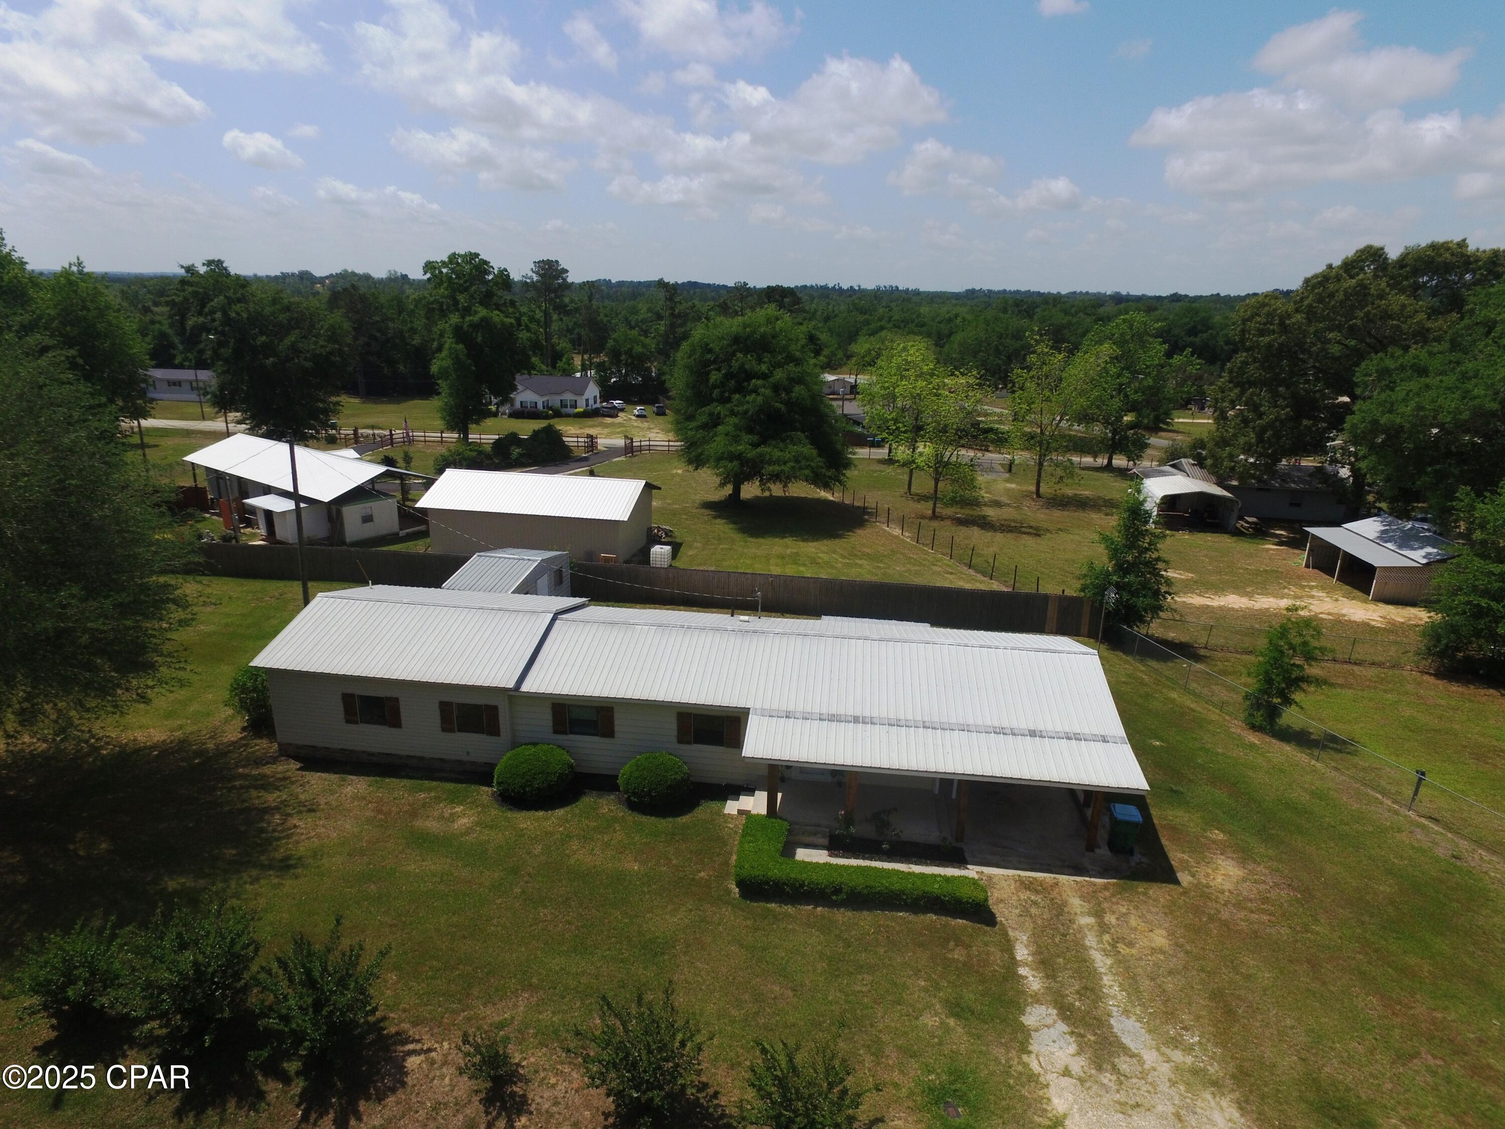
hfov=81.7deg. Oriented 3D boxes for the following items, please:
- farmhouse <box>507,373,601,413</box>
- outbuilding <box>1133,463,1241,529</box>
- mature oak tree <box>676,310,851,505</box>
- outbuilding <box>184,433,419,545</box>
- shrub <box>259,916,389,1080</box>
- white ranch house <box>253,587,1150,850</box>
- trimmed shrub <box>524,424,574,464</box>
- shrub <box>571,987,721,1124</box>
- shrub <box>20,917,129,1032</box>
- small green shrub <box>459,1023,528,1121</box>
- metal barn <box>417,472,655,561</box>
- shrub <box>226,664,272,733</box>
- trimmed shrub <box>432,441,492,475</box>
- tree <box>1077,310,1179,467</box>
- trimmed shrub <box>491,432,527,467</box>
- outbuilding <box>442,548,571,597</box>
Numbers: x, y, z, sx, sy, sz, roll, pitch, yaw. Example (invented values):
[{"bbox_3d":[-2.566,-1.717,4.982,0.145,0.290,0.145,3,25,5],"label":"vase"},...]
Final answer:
[{"bbox_3d":[-34.751,-29.834,151.765,13.200,5.600,9.000,2,18,3],"label":"farmhouse"},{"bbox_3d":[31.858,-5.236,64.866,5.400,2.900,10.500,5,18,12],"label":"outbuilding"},{"bbox_3d":[0.576,-11.732,65.475,13.281,14.367,13.281,4,18,6],"label":"mature oak tree"},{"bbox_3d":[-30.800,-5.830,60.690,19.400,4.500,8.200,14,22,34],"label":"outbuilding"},{"bbox_3d":[-7.576,7.611,15.365,2.150,2.350,2.150,4,18,6],"label":"shrub"},{"bbox_3d":[-2.123,3.756,26.802,24.580,3.650,9.500,4,18,6],"label":"white ranch house"},{"bbox_3d":[-19.566,-11.743,83.393,4.901,3.686,4.901,4,18,6],"label":"trimmed shrub"},{"bbox_3d":[-1.810,8.141,14.684,2.250,2.050,2.250,4,18,6],"label":"shrub"},{"bbox_3d":[-12.822,7.713,16.486,1.850,2.000,1.850,1,18,0],"label":"shrub"},{"bbox_3d":[-4.577,8.486,15.028,0.980,1.050,0.980,4,18,6],"label":"small green shrub"},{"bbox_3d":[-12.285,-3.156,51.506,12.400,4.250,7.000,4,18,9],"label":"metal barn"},{"bbox_3d":[-15.798,4.295,27.435,1.600,2.200,1.600,1,18,0],"label":"shrub"},{"bbox_3d":[-26.160,-9.794,78.322,5.313,2.560,5.313,4,18,6],"label":"trimmed shrub"},{"bbox_3d":[36.783,-17.128,86.318,10.200,15.300,10.200,1,18,0],"label":"tree"},{"bbox_3d":[-22.819,-10.884,81.520,3.391,3.040,3.391,4,18,6],"label":"trimmed shrub"},{"bbox_3d":[-10.815,0.978,39.021,3.100,2.900,6.000,4,18,10],"label":"outbuilding"}]

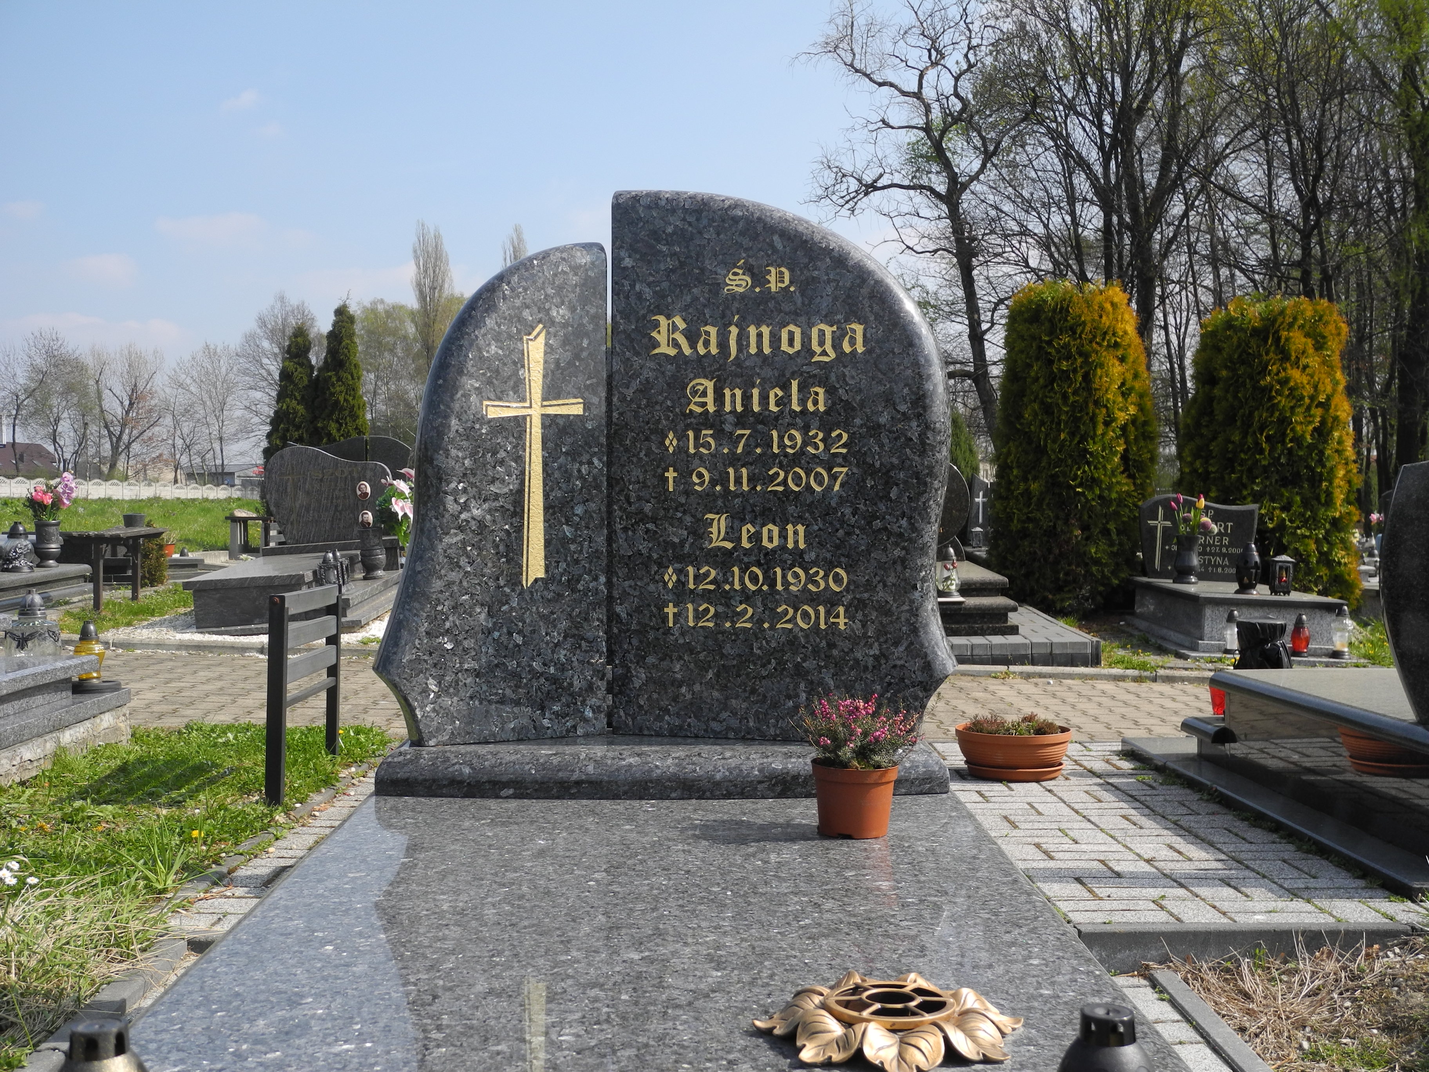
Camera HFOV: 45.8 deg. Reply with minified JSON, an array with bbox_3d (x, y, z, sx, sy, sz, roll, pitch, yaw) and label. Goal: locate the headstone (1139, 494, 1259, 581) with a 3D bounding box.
[{"bbox_3d":[3.178,0.012,11.100,0.775,0.560,0.100,2,1,5],"label":"headstone"}]

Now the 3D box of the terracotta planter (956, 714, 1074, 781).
[{"bbox_3d":[0.963,0.687,5.474,0.375,0.155,0.375,0,1,0],"label":"terracotta planter"}]

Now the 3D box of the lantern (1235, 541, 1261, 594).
[{"bbox_3d":[3.118,0.183,9.900,0.157,0.305,0.157,0,1,5],"label":"lantern"}]

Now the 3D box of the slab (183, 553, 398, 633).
[{"bbox_3d":[-2.305,0.315,9.600,0.890,0.290,2.000,-4,2,-4],"label":"slab"}]

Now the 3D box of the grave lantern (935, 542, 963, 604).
[{"bbox_3d":[1.333,0.218,9.600,0.150,0.335,0.150,0,1,6],"label":"grave lantern"}]

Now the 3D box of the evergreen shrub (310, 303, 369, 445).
[{"bbox_3d":[-3.530,-0.934,16.000,0.640,2.500,0.640,0,1,0],"label":"evergreen shrub"}]

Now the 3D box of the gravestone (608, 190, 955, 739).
[{"bbox_3d":[0.158,-0.174,3.967,0.800,1.295,0.100,0,1,14],"label":"gravestone"}]

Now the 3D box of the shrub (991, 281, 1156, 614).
[{"bbox_3d":[2.765,-0.682,13.000,1.250,2.580,1.200,0,1,0],"label":"shrub"}]

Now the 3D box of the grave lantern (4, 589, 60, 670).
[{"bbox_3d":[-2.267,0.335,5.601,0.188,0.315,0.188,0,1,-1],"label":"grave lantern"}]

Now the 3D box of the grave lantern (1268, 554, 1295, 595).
[{"bbox_3d":[3.304,0.227,9.850,0.140,0.235,0.140,1,1,9],"label":"grave lantern"}]

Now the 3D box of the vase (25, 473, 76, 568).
[{"bbox_3d":[-4.082,-0.096,10.400,0.310,0.580,0.280,0,1,-23],"label":"vase"}]

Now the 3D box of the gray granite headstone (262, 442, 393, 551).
[{"bbox_3d":[-2.461,-0.267,10.800,0.790,0.610,0.100,-4,1,-10],"label":"gray granite headstone"}]

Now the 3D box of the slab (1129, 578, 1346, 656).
[{"bbox_3d":[3.125,0.478,10.250,0.810,0.310,2.050,2,1,4],"label":"slab"}]

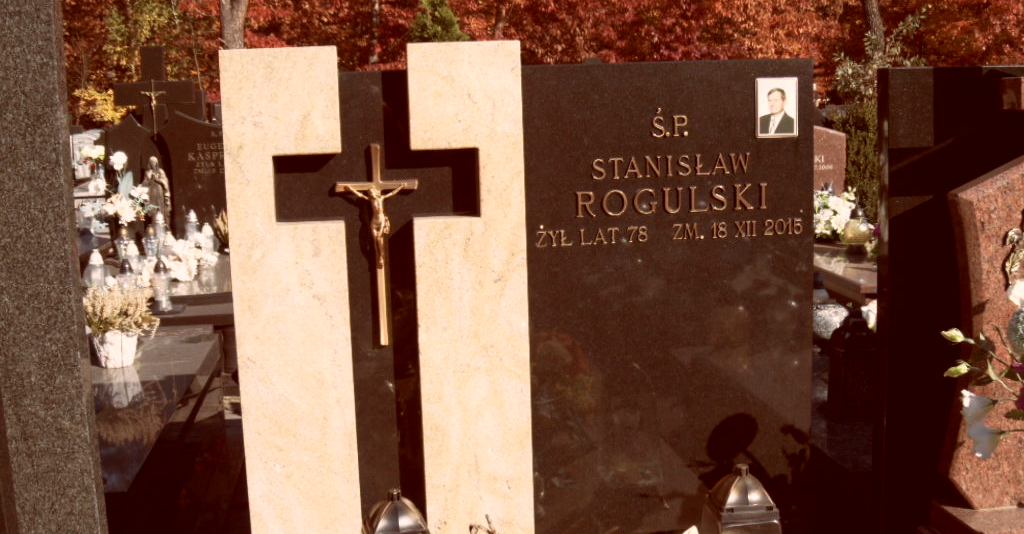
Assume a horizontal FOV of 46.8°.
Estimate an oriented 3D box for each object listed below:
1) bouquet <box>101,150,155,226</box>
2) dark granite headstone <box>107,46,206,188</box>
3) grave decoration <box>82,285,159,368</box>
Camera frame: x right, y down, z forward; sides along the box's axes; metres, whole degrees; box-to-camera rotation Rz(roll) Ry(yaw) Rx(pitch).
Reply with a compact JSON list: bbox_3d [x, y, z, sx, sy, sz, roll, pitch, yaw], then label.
[{"bbox_3d":[-2.145,-0.435,6.611,0.287,0.395,0.270,-3,9,-6],"label":"bouquet"},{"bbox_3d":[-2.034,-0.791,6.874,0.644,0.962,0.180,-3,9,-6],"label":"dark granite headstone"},{"bbox_3d":[-1.421,0.220,4.280,0.275,0.290,0.265,-3,9,-6],"label":"grave decoration"}]

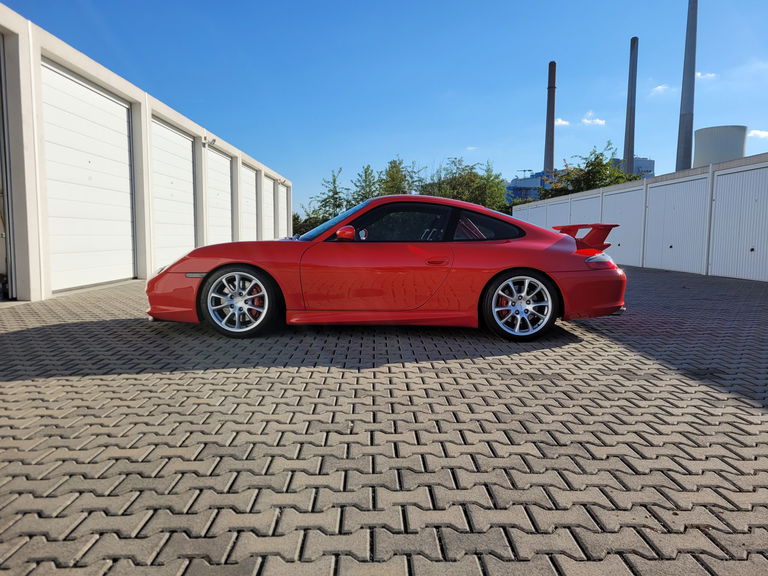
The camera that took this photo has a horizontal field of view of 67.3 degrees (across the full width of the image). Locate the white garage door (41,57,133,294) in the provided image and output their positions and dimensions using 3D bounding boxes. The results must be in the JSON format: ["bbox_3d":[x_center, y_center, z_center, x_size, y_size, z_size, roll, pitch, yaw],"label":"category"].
[{"bbox_3d":[-4.758,-1.613,9.304,0.100,3.200,3.200,1,5,-1],"label":"white garage door"}]

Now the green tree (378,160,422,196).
[{"bbox_3d":[1.095,-5.812,39.636,3.200,6.209,3.200,1,5,0],"label":"green tree"}]

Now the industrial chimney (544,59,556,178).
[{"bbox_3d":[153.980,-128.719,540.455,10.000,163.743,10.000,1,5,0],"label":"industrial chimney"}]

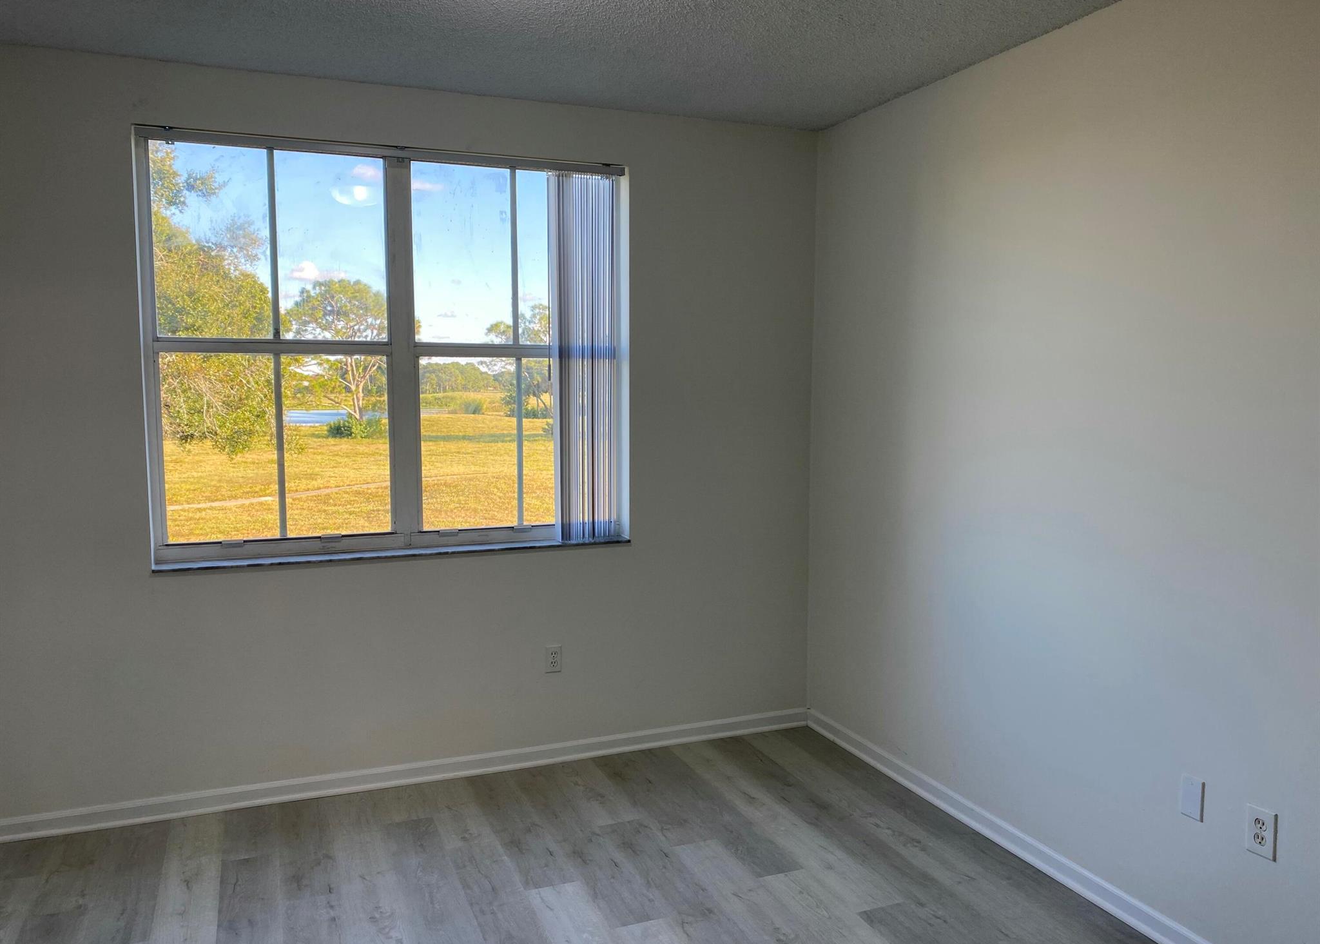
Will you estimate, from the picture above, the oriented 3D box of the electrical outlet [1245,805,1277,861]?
[{"bbox_3d":[1.566,0.941,2.587,0.008,0.124,0.079,-2,6,-22],"label":"electrical outlet"}]

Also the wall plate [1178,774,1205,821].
[{"bbox_3d":[1.489,0.912,2.777,0.008,0.115,0.070,-2,6,-22],"label":"wall plate"}]

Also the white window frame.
[{"bbox_3d":[-1.024,-0.472,3.973,1.850,1.585,0.110,-2,6,-22],"label":"white window frame"}]

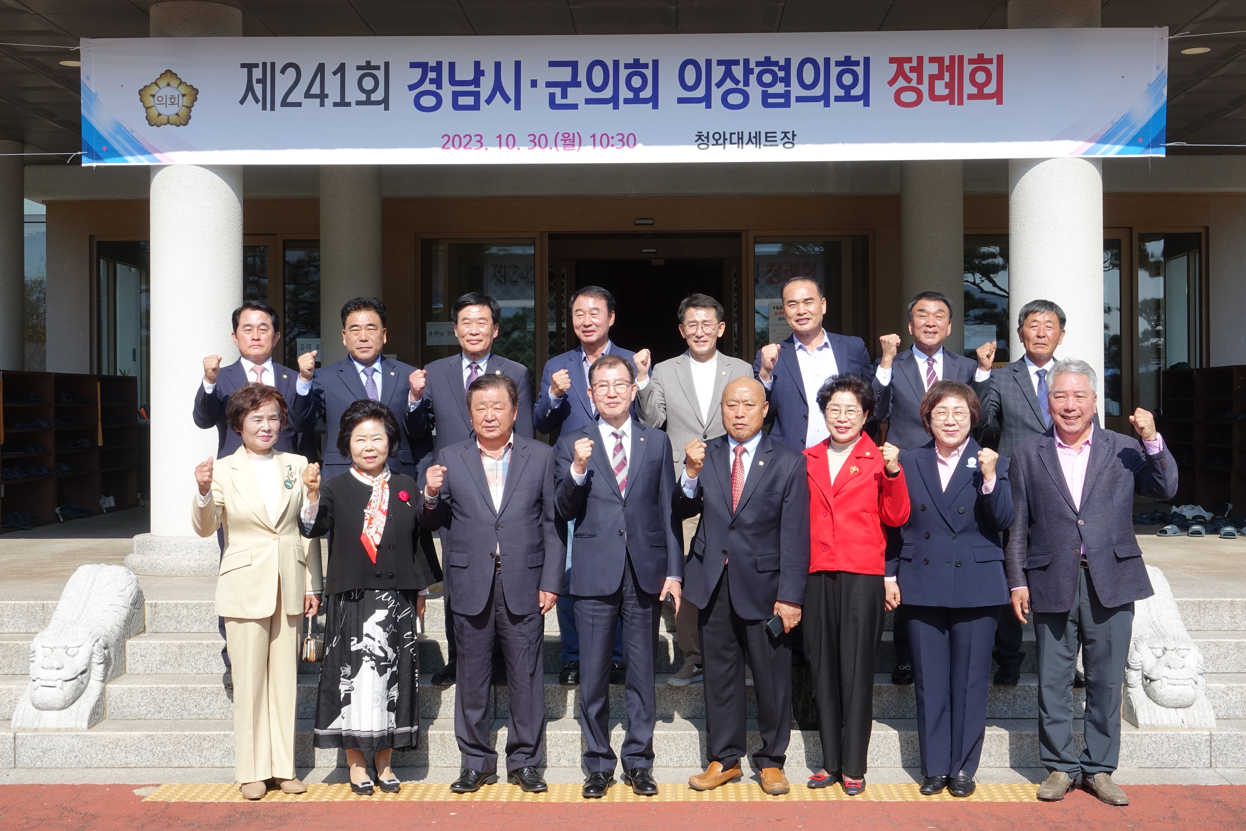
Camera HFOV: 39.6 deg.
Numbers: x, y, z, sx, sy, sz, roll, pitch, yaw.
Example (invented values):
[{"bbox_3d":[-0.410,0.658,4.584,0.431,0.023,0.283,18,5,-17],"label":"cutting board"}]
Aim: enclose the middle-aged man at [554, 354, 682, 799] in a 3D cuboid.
[{"bbox_3d":[-0.019,0.622,6.830,0.503,1.728,0.430,0,0,3],"label":"middle-aged man"}]

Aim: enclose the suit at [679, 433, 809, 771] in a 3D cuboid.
[{"bbox_3d":[0.474,0.731,6.787,0.508,1.325,0.340,0,0,10],"label":"suit"}]

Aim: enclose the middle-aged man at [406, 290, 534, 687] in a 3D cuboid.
[{"bbox_3d":[-0.676,0.310,7.650,0.572,1.734,0.410,0,0,0],"label":"middle-aged man"}]

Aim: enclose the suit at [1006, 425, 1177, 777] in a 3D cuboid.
[{"bbox_3d":[1.799,0.712,6.646,0.654,1.350,0.380,0,0,6],"label":"suit"}]

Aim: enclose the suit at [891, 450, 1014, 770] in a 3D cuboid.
[{"bbox_3d":[1.297,0.768,6.830,0.484,1.344,0.350,0,0,3],"label":"suit"}]

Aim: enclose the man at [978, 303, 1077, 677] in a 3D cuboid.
[{"bbox_3d":[1.826,0.334,7.720,0.504,1.712,0.420,0,0,5],"label":"man"}]

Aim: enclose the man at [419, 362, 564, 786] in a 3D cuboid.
[{"bbox_3d":[-0.524,0.660,6.900,0.578,1.654,0.430,0,0,1],"label":"man"}]

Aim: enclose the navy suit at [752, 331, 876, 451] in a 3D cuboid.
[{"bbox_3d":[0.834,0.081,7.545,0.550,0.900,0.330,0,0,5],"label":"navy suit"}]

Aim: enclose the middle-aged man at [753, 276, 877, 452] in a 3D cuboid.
[{"bbox_3d":[0.858,0.284,7.720,0.547,1.811,0.420,0,0,6],"label":"middle-aged man"}]

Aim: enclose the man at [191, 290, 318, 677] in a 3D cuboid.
[{"bbox_3d":[-1.623,0.337,7.620,0.540,1.689,0.410,0,0,-5],"label":"man"}]

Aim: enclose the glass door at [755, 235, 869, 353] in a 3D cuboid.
[{"bbox_3d":[1.677,-0.457,15.524,1.039,2.300,0.080,0,0,1],"label":"glass door"}]

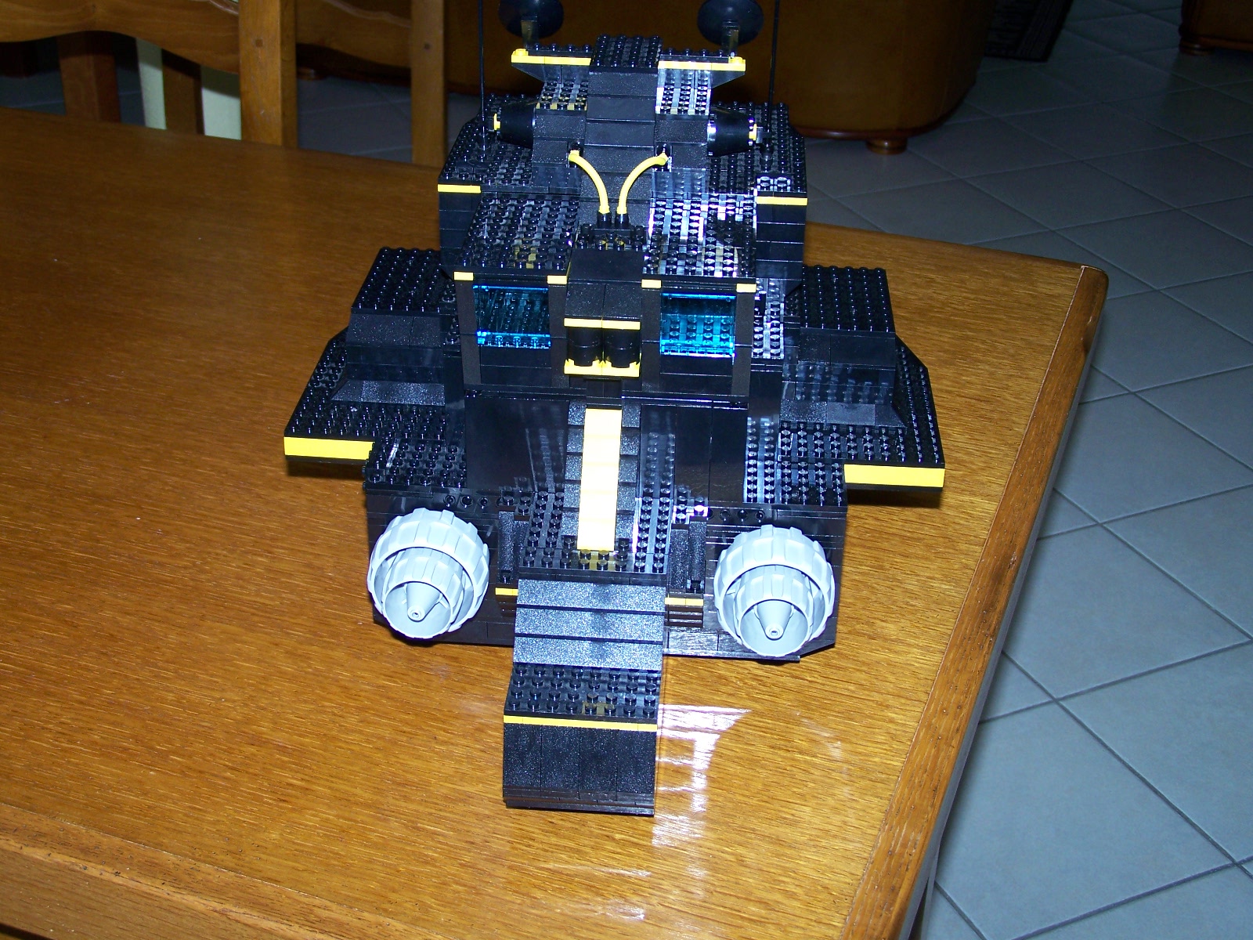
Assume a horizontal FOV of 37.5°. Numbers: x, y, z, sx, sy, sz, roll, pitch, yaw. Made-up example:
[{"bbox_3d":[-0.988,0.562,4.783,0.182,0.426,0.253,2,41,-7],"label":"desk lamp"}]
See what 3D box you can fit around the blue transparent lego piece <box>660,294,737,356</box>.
[{"bbox_3d":[0.031,-0.063,0.790,0.032,0.029,0.008,3,29,3],"label":"blue transparent lego piece"}]

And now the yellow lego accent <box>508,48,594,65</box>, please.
[{"bbox_3d":[-0.034,-0.197,0.879,0.040,0.005,0.008,3,29,3],"label":"yellow lego accent"}]

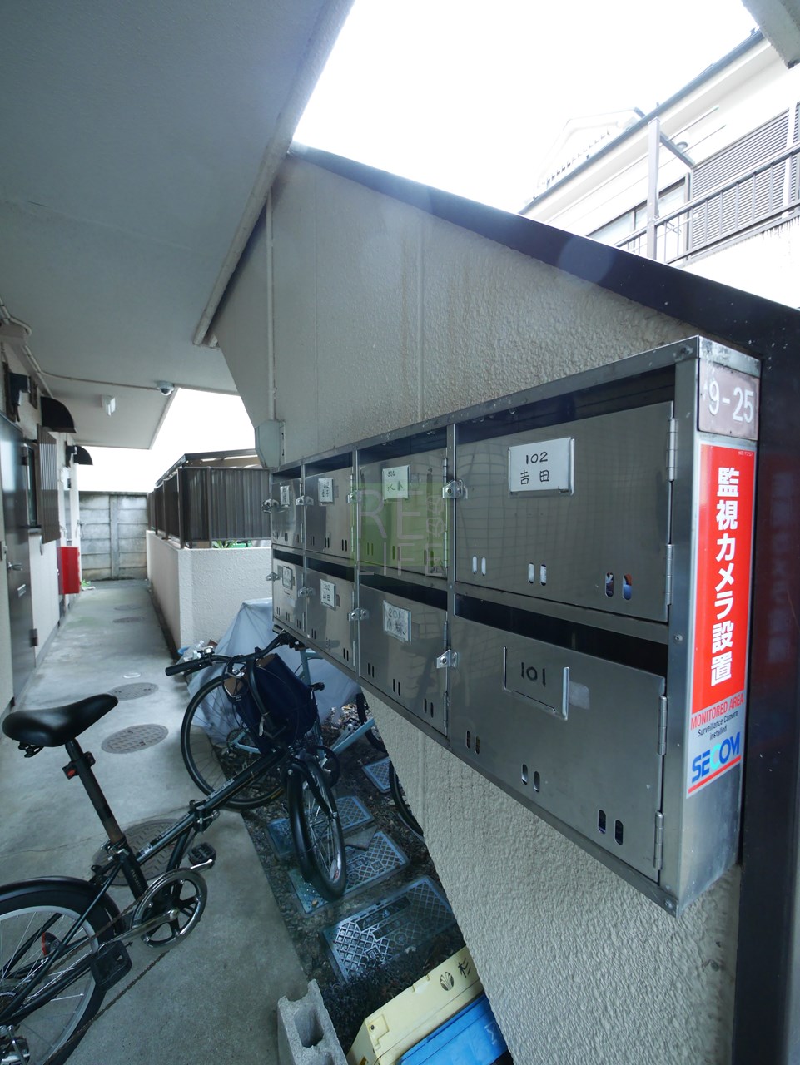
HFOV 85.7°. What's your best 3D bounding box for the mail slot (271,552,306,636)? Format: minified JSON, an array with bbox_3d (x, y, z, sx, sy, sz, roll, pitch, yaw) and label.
[{"bbox_3d":[-0.273,0.170,1.271,0.121,0.220,0.287,-1,3,-32],"label":"mail slot"}]

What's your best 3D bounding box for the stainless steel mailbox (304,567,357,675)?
[{"bbox_3d":[-0.114,0.180,1.022,0.121,0.220,0.287,-1,3,-32],"label":"stainless steel mailbox"}]

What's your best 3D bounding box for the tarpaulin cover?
[{"bbox_3d":[-0.690,0.879,2.970,1.320,0.950,0.680,0,2,7],"label":"tarpaulin cover"}]

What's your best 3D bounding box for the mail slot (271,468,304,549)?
[{"bbox_3d":[-0.272,-0.065,1.262,0.121,0.220,0.287,-1,3,-32],"label":"mail slot"}]

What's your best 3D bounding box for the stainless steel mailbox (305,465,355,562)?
[{"bbox_3d":[-0.114,-0.055,1.013,0.121,0.220,0.287,-1,3,-32],"label":"stainless steel mailbox"}]

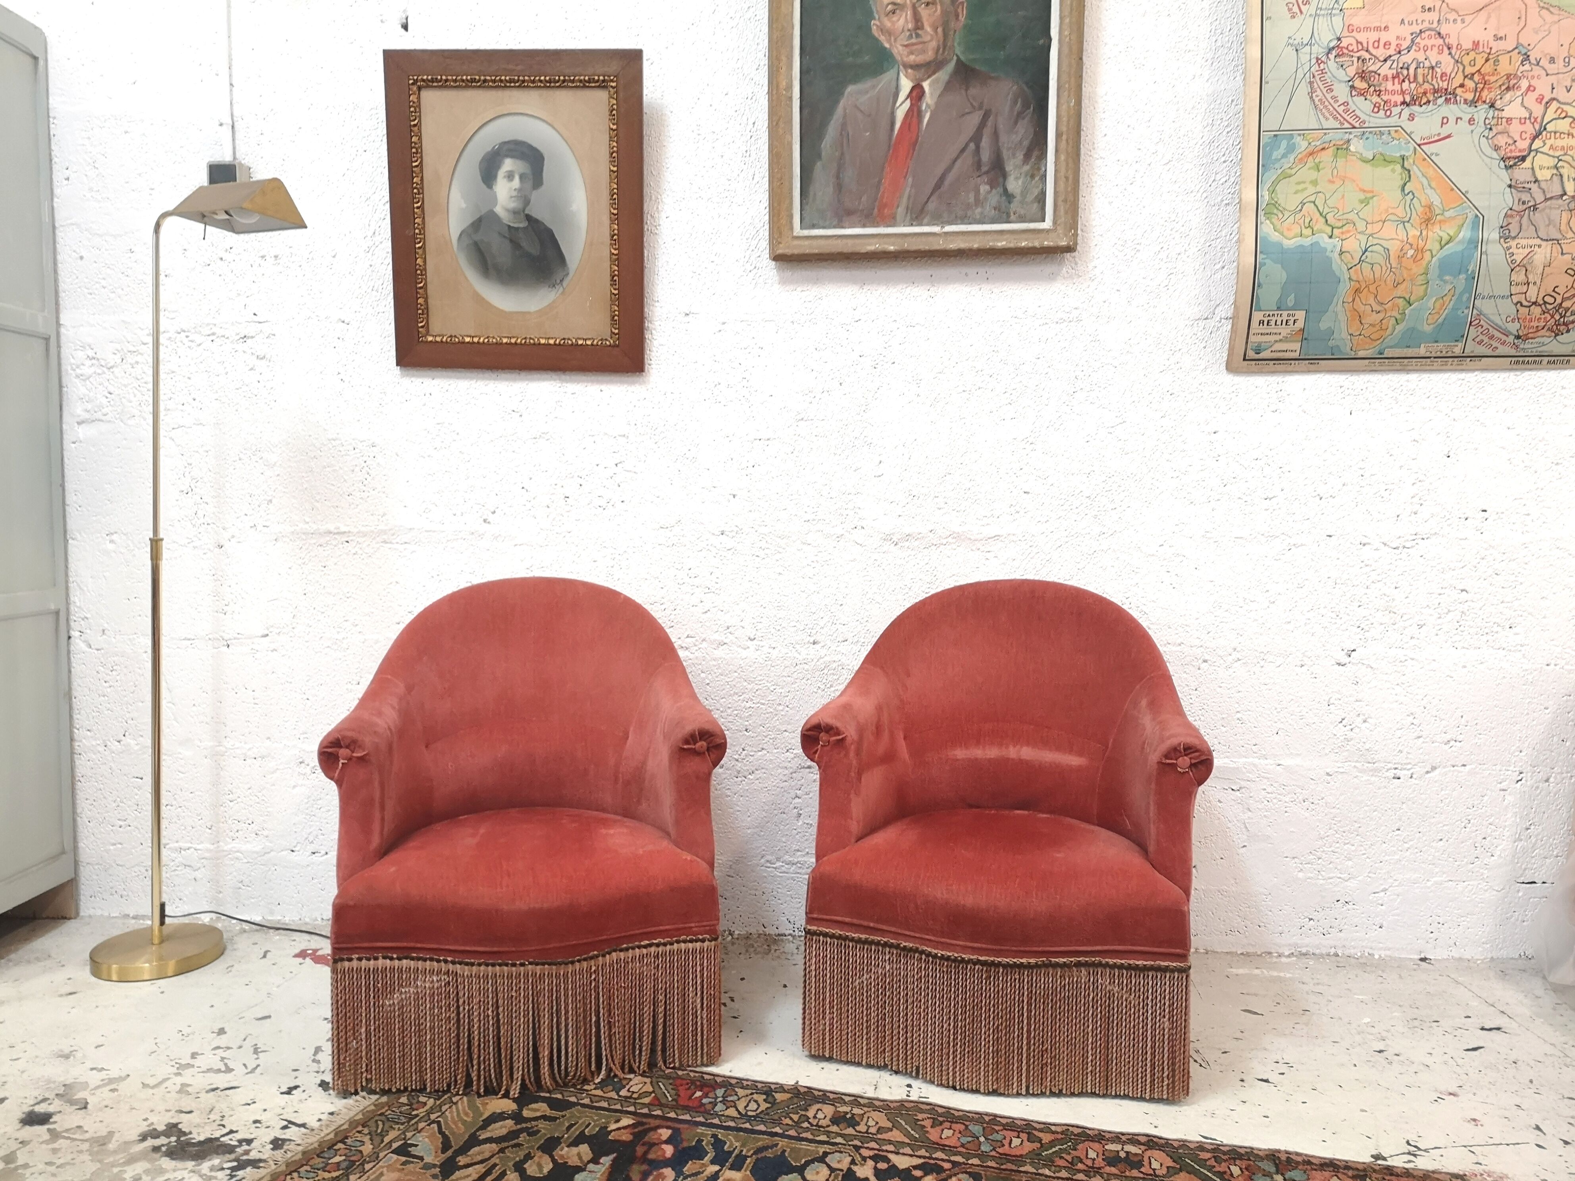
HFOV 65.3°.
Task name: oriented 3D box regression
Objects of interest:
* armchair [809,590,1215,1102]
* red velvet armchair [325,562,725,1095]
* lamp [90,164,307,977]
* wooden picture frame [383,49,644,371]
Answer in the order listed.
[{"bbox_3d":[0.379,0.366,2.130,0.632,0.735,0.600,1,5,14],"label":"armchair"},{"bbox_3d":[-0.431,0.366,2.138,0.632,0.735,0.600,-1,5,-7],"label":"red velvet armchair"},{"bbox_3d":[-1.143,-0.009,2.313,0.366,1.458,0.236,3,5,15],"label":"lamp"},{"bbox_3d":[-0.513,-0.718,2.346,0.488,0.582,0.035,2,11,4],"label":"wooden picture frame"}]

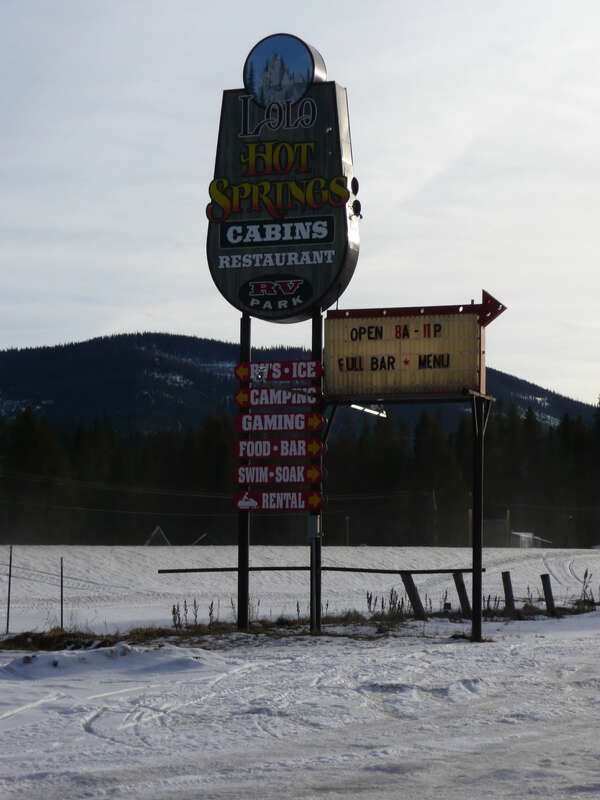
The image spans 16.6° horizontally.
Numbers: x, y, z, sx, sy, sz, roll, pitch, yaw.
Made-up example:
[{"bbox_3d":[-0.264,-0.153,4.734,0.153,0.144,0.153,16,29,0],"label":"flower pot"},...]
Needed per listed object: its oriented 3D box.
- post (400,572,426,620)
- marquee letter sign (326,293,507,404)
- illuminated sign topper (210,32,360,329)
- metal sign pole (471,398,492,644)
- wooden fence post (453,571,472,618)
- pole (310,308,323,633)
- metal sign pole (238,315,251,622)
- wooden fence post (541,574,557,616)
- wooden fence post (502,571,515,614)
[{"bbox_3d":[2.203,3.790,39.831,0.180,0.939,0.180,-17,-4,-1],"label":"post"},{"bbox_3d":[1.923,-0.868,33.355,3.052,1.706,0.360,-1,-4,20],"label":"marquee letter sign"},{"bbox_3d":[-0.266,-3.709,34.479,2.528,4.778,0.630,-1,-4,20],"label":"illuminated sign topper"},{"bbox_3d":[2.818,1.882,32.801,0.145,3.917,0.145,-1,-4,20],"label":"metal sign pole"},{"bbox_3d":[3.212,3.837,40.530,0.170,0.909,0.170,-11,-4,-1],"label":"wooden fence post"},{"bbox_3d":[0.276,1.156,33.781,0.155,5.313,0.155,-1,-4,20],"label":"pole"},{"bbox_3d":[-0.915,1.184,34.214,0.155,5.273,0.155,-1,-4,20],"label":"metal sign pole"},{"bbox_3d":[4.993,3.933,41.329,0.155,0.858,0.155,-8,-4,-1],"label":"wooden fence post"},{"bbox_3d":[4.212,3.891,41.528,0.145,0.840,0.145,-6,-4,0],"label":"wooden fence post"}]

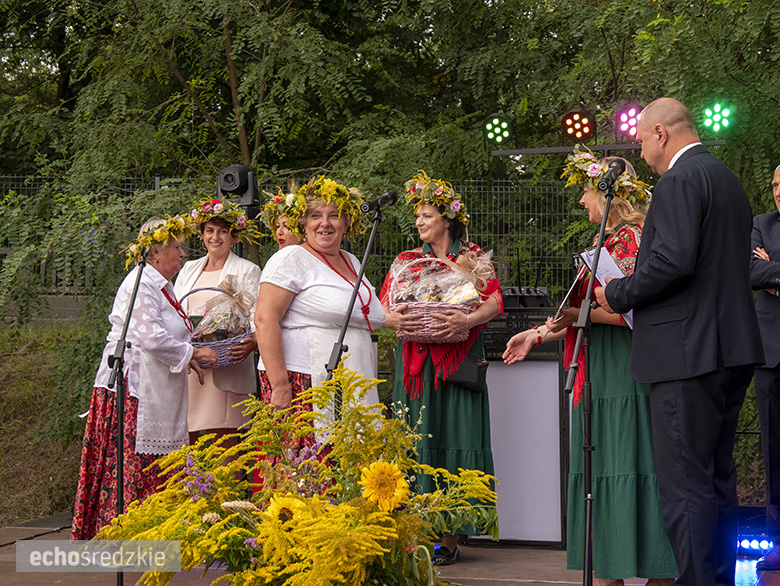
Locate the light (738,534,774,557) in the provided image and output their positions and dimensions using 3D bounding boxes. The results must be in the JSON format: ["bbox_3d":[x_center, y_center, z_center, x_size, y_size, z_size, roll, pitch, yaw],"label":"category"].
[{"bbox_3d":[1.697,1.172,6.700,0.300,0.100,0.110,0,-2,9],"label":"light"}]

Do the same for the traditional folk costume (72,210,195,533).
[{"bbox_3d":[-1.209,0.403,6.800,0.570,1.570,0.520,0,-2,3],"label":"traditional folk costume"}]

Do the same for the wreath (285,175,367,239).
[{"bbox_3d":[-0.275,-0.369,6.150,0.350,0.250,0.310,1,-10,-3],"label":"wreath"}]

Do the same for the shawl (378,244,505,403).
[{"bbox_3d":[0.228,0.117,6.400,0.530,0.700,0.380,0,-2,14],"label":"shawl"}]

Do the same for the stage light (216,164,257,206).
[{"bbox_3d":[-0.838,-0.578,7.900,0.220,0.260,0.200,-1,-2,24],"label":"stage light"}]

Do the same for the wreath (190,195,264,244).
[{"bbox_3d":[-0.811,-0.359,7.200,0.370,0.220,0.330,0,-7,3],"label":"wreath"}]

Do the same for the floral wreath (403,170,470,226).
[{"bbox_3d":[0.209,-0.426,6.500,0.310,0.220,0.310,7,-8,1],"label":"floral wreath"}]

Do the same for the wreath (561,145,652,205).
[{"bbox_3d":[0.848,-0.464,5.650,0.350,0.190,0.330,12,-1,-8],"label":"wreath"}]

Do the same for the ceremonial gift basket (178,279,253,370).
[{"bbox_3d":[-0.831,0.147,6.950,0.370,0.440,0.290,0,-2,0],"label":"ceremonial gift basket"}]

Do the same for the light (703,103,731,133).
[{"bbox_3d":[1.668,-0.894,7.350,0.165,0.175,0.130,2,5,20],"label":"light"}]

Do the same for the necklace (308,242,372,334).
[{"bbox_3d":[-0.206,-0.019,6.000,0.200,0.370,0.220,1,-2,-34],"label":"necklace"}]

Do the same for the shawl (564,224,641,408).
[{"bbox_3d":[0.847,0.091,5.620,0.380,0.720,0.460,0,-2,-3],"label":"shawl"}]

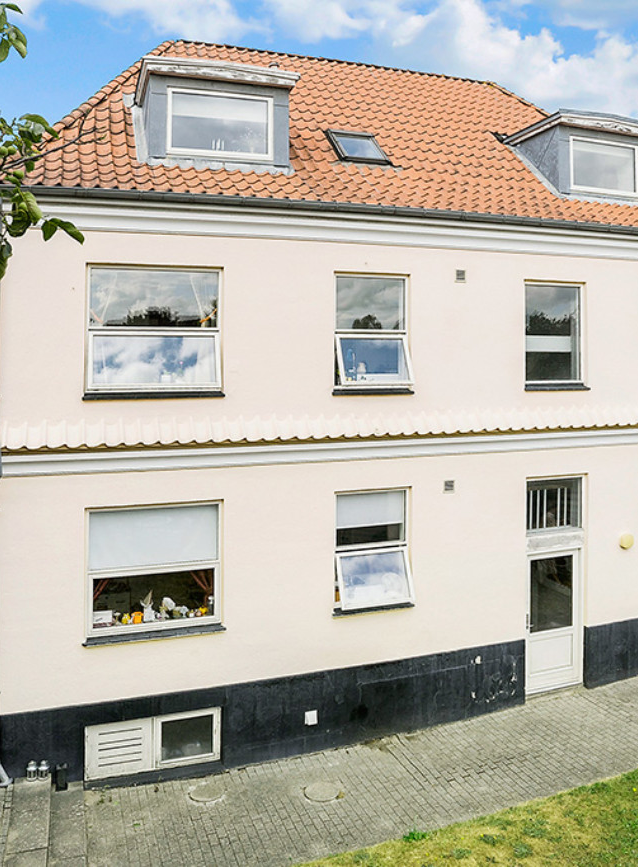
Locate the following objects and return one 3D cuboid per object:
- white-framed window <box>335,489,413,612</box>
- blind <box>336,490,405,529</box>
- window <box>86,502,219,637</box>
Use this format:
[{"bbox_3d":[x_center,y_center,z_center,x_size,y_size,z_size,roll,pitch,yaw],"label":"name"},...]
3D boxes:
[{"bbox_3d":[0.716,1.542,8.069,1.041,1.579,0.280,-1,3,-17],"label":"white-framed window"},{"bbox_3d":[0.692,1.053,8.599,1.014,0.492,0.050,-1,4,-18],"label":"blind"},{"bbox_3d":[-2.039,1.670,7.659,1.611,1.539,0.120,-1,4,-18],"label":"window"}]

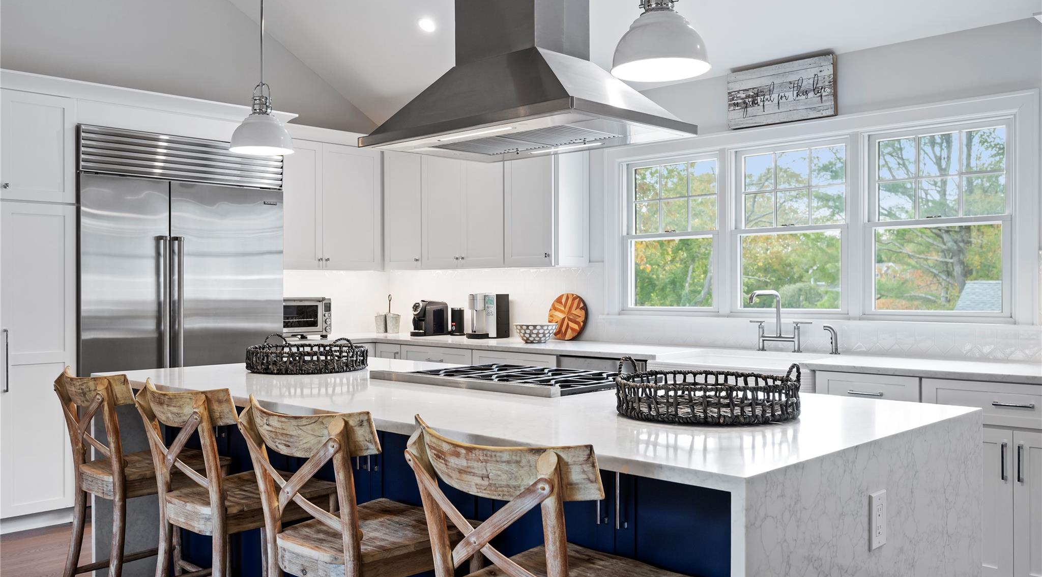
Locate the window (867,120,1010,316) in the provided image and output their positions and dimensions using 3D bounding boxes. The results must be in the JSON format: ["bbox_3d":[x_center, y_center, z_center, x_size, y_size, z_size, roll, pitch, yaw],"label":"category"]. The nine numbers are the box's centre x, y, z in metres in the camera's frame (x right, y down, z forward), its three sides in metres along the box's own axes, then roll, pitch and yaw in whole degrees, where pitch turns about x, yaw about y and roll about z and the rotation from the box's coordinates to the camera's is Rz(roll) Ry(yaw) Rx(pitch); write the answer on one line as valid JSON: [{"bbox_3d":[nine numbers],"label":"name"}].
[{"bbox_3d":[1.989,-0.329,4.173,0.675,0.920,0.080,0,0,44],"label":"window"}]

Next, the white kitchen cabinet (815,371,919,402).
[{"bbox_3d":[1.695,0.805,3.949,0.451,0.884,0.630,0,0,44],"label":"white kitchen cabinet"}]

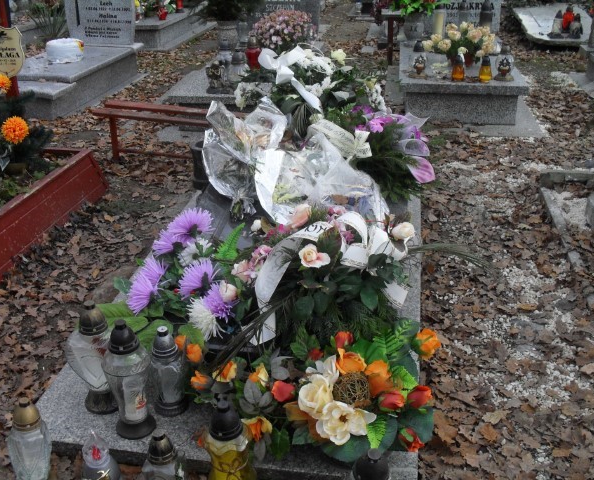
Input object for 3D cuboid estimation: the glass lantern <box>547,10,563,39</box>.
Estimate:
[{"bbox_3d":[2.529,-2.103,6.331,0.140,0.250,0.140,0,27,0],"label":"glass lantern"}]

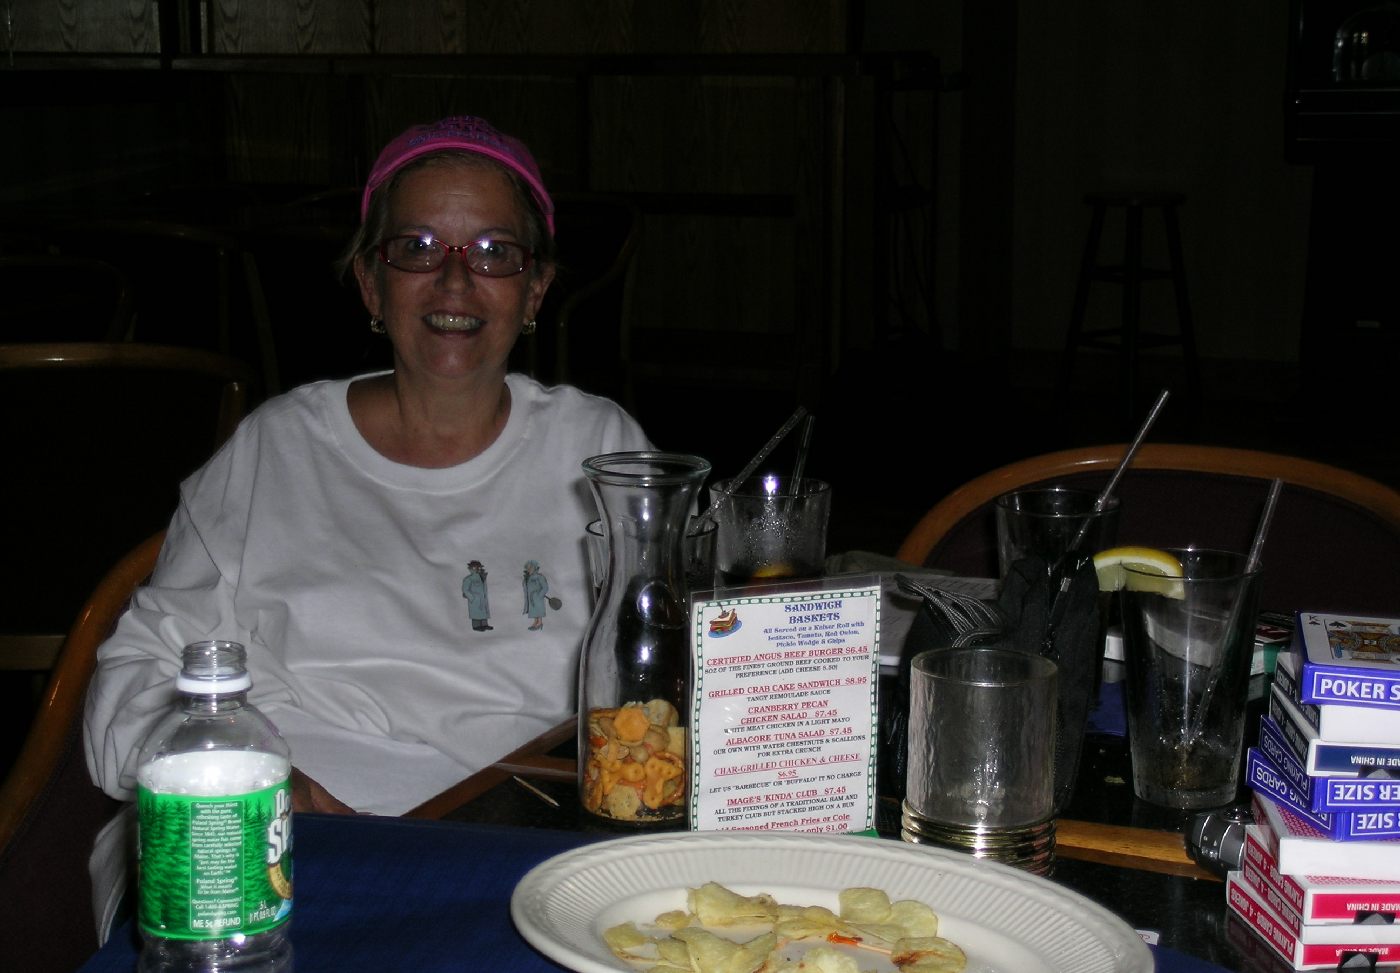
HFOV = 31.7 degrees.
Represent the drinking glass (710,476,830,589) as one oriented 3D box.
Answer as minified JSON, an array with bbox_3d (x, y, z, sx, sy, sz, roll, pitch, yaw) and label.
[{"bbox_3d":[0.052,0.073,1.808,0.088,0.149,0.088,0,11,0],"label":"drinking glass"}]

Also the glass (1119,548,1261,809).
[{"bbox_3d":[0.307,0.122,1.551,0.088,0.149,0.088,0,11,0],"label":"glass"}]

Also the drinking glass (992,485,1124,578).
[{"bbox_3d":[0.252,0.084,1.742,0.088,0.149,0.088,0,11,0],"label":"drinking glass"}]

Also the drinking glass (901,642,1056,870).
[{"bbox_3d":[0.164,0.162,1.429,0.088,0.119,0.088,0,11,0],"label":"drinking glass"}]

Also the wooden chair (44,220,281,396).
[{"bbox_3d":[-1.061,-0.107,4.818,0.540,0.850,0.550,2,11,12],"label":"wooden chair"}]

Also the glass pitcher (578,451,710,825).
[{"bbox_3d":[-0.030,0.092,1.534,0.088,0.218,0.088,0,11,0],"label":"glass pitcher"}]

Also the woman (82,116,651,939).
[{"bbox_3d":[-0.278,0.261,2.109,0.560,1.160,0.700,-3,11,-12],"label":"woman"}]

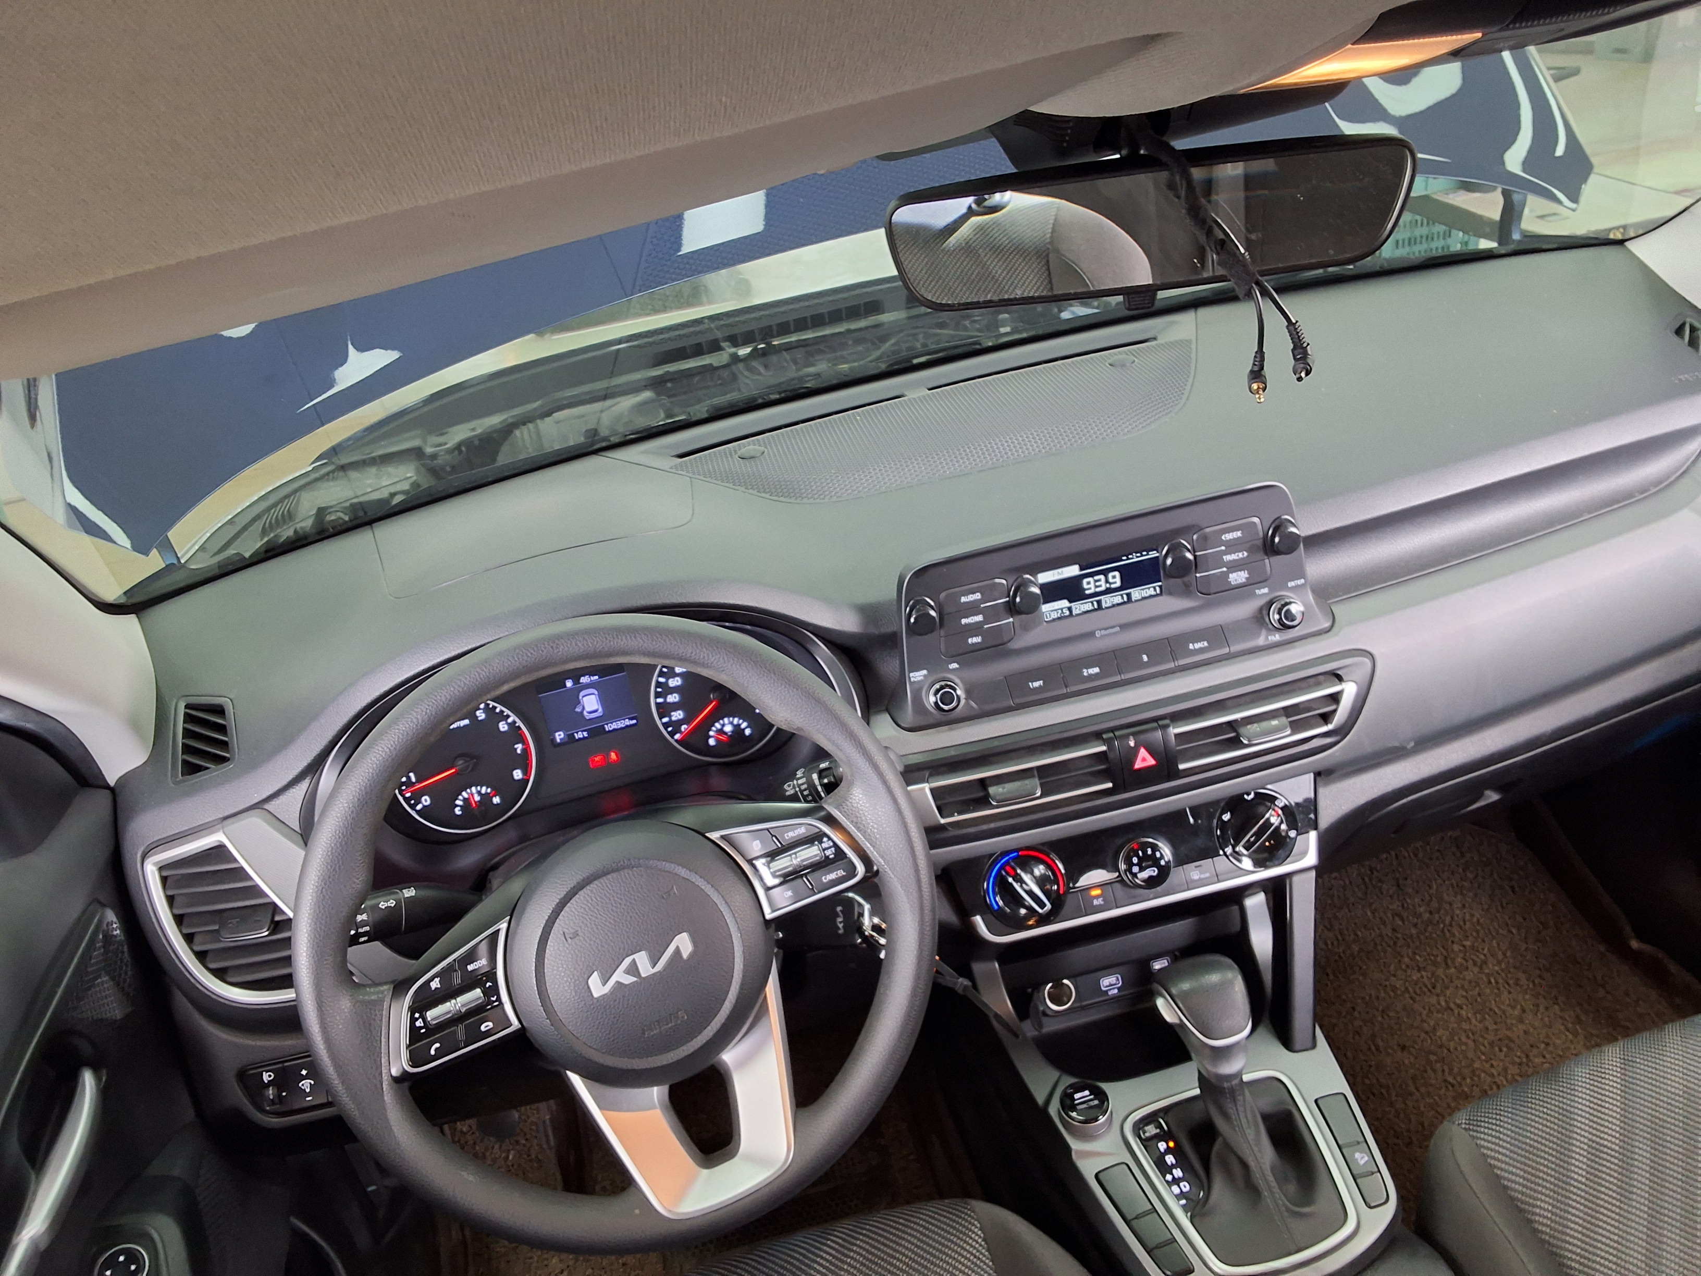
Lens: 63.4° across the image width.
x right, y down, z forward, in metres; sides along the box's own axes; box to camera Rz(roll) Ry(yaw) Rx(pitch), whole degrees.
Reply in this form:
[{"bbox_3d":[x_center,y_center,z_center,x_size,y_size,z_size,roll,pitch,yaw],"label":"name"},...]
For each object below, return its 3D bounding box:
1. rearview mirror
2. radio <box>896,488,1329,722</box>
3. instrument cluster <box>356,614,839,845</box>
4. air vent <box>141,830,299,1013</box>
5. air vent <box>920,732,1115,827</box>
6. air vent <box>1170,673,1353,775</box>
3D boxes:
[{"bbox_3d":[0.151,-0.210,0.690,0.254,0.063,0.035,-3,31,14],"label":"rearview mirror"},{"bbox_3d":[0.182,-0.022,0.950,0.295,0.114,0.050,-13,12,-3],"label":"radio"},{"bbox_3d":[-0.181,0.067,0.990,0.355,0.120,0.070,-14,6,-6],"label":"instrument cluster"},{"bbox_3d":[-0.424,0.199,0.974,0.108,0.130,0.040,-19,5,-15],"label":"air vent"},{"bbox_3d":[0.116,0.098,0.945,0.137,0.044,0.040,-11,13,0],"label":"air vent"},{"bbox_3d":[0.291,0.063,0.975,0.130,0.044,0.040,-14,14,-6],"label":"air vent"}]

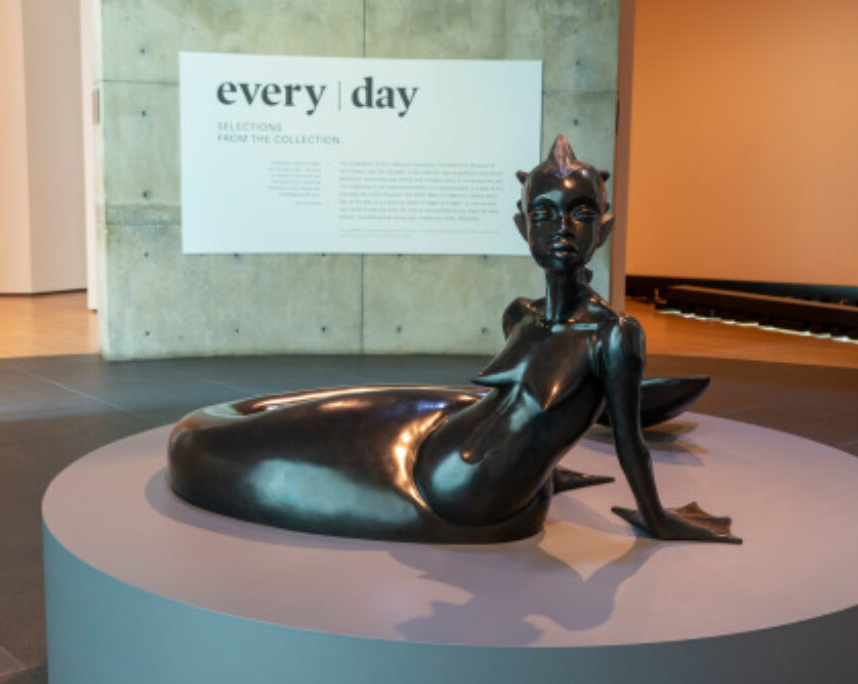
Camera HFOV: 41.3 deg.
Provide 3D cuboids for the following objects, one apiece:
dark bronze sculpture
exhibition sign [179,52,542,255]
[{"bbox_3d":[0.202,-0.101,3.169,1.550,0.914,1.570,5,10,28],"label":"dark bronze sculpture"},{"bbox_3d":[-0.590,-1.667,10.276,3.210,1.755,0.181,0,8,-6],"label":"exhibition sign"}]

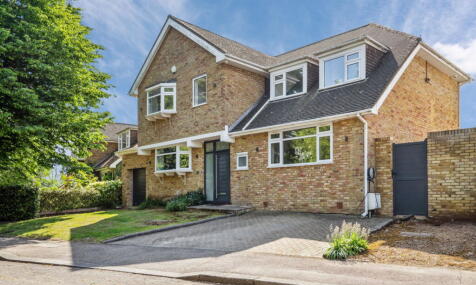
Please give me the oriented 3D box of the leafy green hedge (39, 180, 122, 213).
[{"bbox_3d":[-7.750,2.780,18.800,1.000,1.400,4.000,-3,-6,35],"label":"leafy green hedge"}]

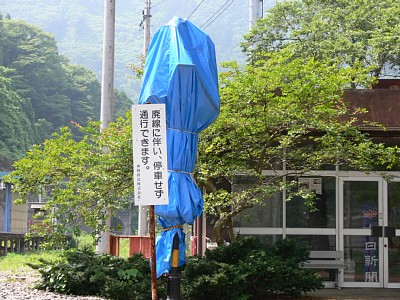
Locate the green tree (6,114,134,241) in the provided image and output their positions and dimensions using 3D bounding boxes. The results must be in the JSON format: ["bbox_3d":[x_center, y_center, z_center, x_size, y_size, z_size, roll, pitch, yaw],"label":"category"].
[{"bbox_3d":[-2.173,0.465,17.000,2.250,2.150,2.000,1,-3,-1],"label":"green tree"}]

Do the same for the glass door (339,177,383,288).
[{"bbox_3d":[2.940,1.502,18.300,0.810,2.010,0.080,1,-3,-1],"label":"glass door"}]

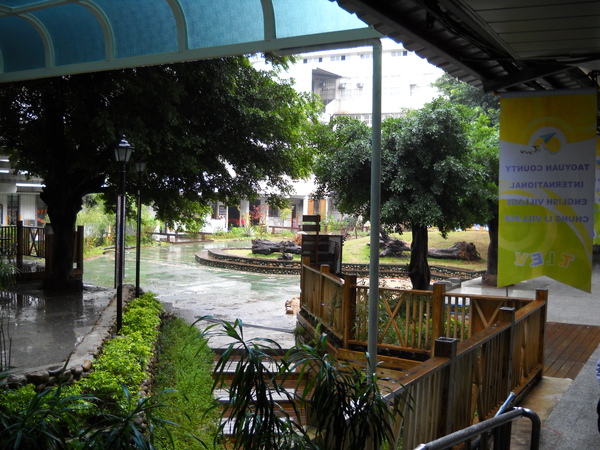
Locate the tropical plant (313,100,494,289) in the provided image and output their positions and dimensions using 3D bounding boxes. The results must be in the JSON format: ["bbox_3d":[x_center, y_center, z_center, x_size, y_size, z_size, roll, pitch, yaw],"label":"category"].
[{"bbox_3d":[2.065,-0.631,13.400,3.600,3.920,3.500,1,1,6],"label":"tropical plant"}]

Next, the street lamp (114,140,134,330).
[{"bbox_3d":[-2.290,0.126,8.500,0.250,2.560,0.250,1,1,-11],"label":"street lamp"}]

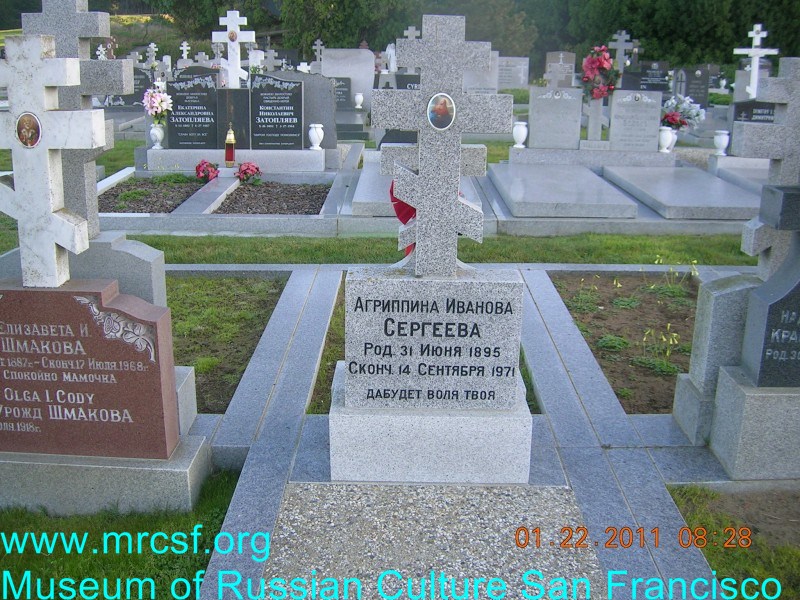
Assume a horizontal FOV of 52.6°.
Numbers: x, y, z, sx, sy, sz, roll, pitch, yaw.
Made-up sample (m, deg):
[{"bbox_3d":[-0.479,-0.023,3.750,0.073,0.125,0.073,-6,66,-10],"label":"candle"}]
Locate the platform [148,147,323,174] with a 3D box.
[{"bbox_3d":[-1.642,-1.448,8.253,1.780,0.220,0.340,0,19,0],"label":"platform"}]

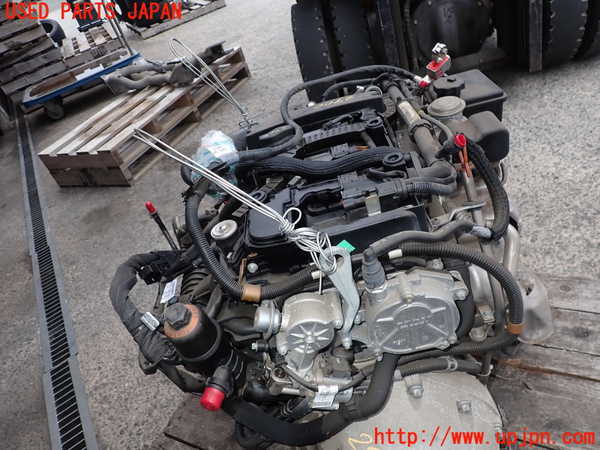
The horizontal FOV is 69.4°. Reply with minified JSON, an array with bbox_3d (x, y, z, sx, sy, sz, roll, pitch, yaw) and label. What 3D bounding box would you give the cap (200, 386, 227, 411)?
[{"bbox_3d":[-0.114,0.228,0.570,0.031,0.031,0.030,25,51,0],"label":"cap"}]

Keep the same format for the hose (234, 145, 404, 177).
[{"bbox_3d":[0.023,-0.094,0.646,0.272,0.029,0.064,-1,39,13],"label":"hose"}]

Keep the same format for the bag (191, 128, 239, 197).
[{"bbox_3d":[-0.138,-0.101,0.700,0.080,0.085,0.080,-14,36,7],"label":"bag"}]

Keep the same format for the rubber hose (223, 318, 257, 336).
[{"bbox_3d":[-0.082,0.139,0.588,0.061,0.025,0.025,-2,38,8],"label":"rubber hose"}]

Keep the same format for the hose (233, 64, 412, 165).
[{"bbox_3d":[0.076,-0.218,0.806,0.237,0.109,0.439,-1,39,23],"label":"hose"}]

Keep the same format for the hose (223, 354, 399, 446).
[{"bbox_3d":[0.023,0.221,0.554,0.240,0.088,0.089,-21,36,-3],"label":"hose"}]

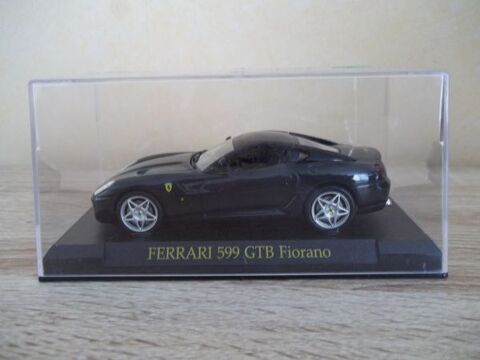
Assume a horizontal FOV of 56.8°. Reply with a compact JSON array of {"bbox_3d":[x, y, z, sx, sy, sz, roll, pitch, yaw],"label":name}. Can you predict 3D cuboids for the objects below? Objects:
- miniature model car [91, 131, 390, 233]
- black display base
[{"bbox_3d":[-0.001,-0.002,0.165,0.108,0.031,0.046,-1,15,1],"label":"miniature model car"},{"bbox_3d":[0.001,0.018,0.165,0.124,0.009,0.064,-1,15,1],"label":"black display base"}]

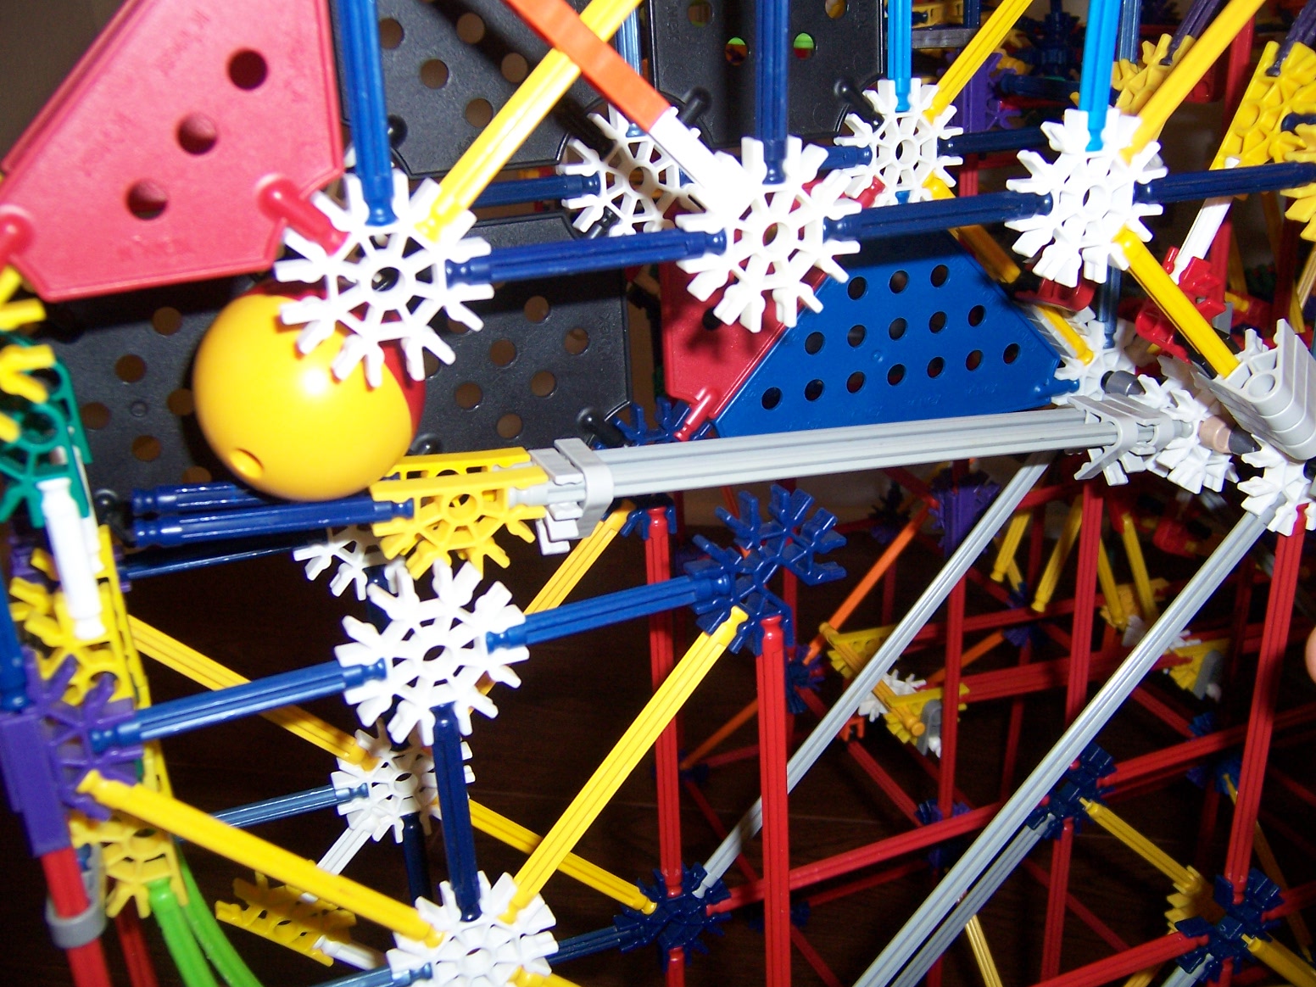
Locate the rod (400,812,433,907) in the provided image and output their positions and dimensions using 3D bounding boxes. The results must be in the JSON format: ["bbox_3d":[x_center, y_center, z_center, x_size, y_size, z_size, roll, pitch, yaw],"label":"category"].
[{"bbox_3d":[-0.065,0.112,0.346,0.006,0.054,0.006,-11,23,-21],"label":"rod"}]

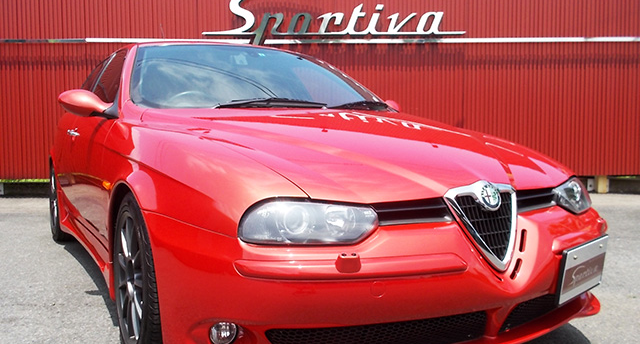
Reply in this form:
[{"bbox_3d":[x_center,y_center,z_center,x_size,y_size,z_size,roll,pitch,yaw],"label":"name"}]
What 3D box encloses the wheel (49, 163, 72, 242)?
[{"bbox_3d":[-1.920,0.221,4.135,0.225,0.640,0.640,-3,5,-31],"label":"wheel"}]

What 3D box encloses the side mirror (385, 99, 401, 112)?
[{"bbox_3d":[0.428,-0.376,3.297,0.230,0.140,0.170,-3,5,-31],"label":"side mirror"}]

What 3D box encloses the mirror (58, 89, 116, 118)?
[{"bbox_3d":[-1.033,-0.301,2.391,0.230,0.140,0.170,-3,5,-31],"label":"mirror"}]

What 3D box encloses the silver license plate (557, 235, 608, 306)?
[{"bbox_3d":[0.840,0.307,1.717,0.335,0.170,0.025,-4,13,-43],"label":"silver license plate"}]

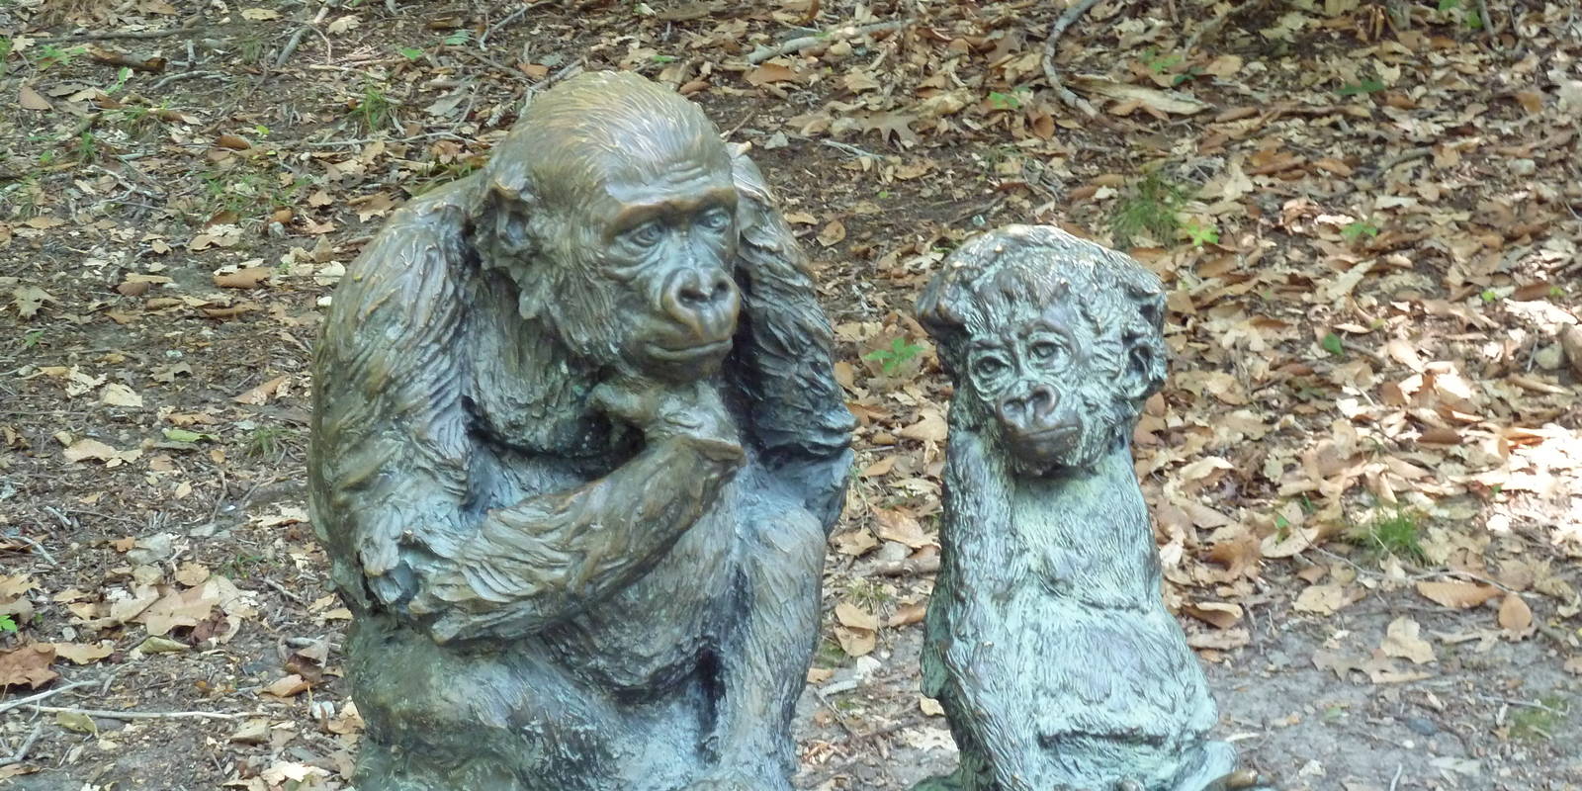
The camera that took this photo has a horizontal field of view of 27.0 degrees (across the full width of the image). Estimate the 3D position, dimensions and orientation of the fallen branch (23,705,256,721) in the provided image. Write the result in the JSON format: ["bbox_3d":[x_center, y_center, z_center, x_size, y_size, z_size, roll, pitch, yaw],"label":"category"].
[{"bbox_3d":[-0.942,0.458,4.754,0.325,0.018,0.030,1,15,5],"label":"fallen branch"}]

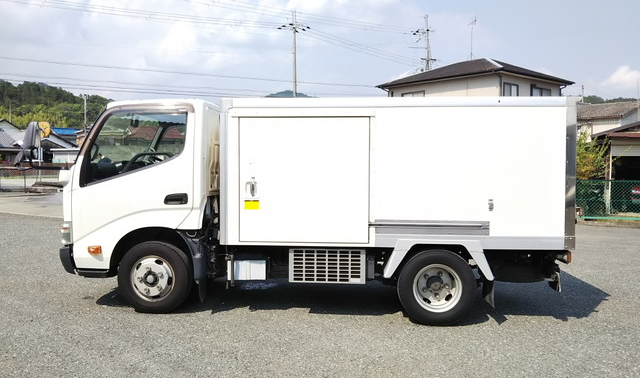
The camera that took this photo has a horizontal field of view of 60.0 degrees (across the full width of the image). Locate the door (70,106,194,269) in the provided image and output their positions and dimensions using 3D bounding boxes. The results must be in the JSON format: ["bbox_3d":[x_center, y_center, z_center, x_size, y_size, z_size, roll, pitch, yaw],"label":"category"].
[{"bbox_3d":[-1.658,-0.012,5.009,1.128,1.457,0.170,0,2,5],"label":"door"}]

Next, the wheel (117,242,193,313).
[{"bbox_3d":[-1.491,0.798,5.083,0.655,0.655,0.210,0,2,5],"label":"wheel"}]

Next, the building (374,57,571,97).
[{"bbox_3d":[8.925,-3.823,32.159,7.245,7.673,8.190,-2,3,-41],"label":"building"}]

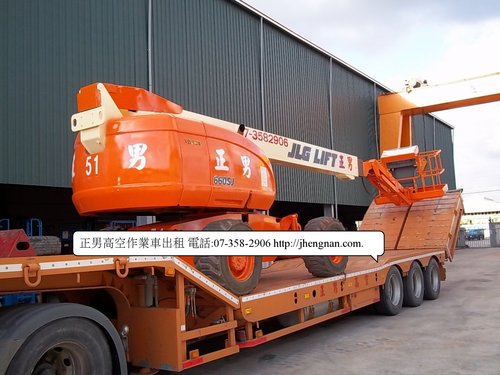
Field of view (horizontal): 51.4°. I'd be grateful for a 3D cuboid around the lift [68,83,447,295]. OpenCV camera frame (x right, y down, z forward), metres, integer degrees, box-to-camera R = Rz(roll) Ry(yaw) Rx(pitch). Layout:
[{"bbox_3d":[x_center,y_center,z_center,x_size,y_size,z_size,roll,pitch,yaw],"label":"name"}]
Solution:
[{"bbox_3d":[1.303,0.220,10.683,2.490,2.800,11.100,-5,-5,39],"label":"lift"}]

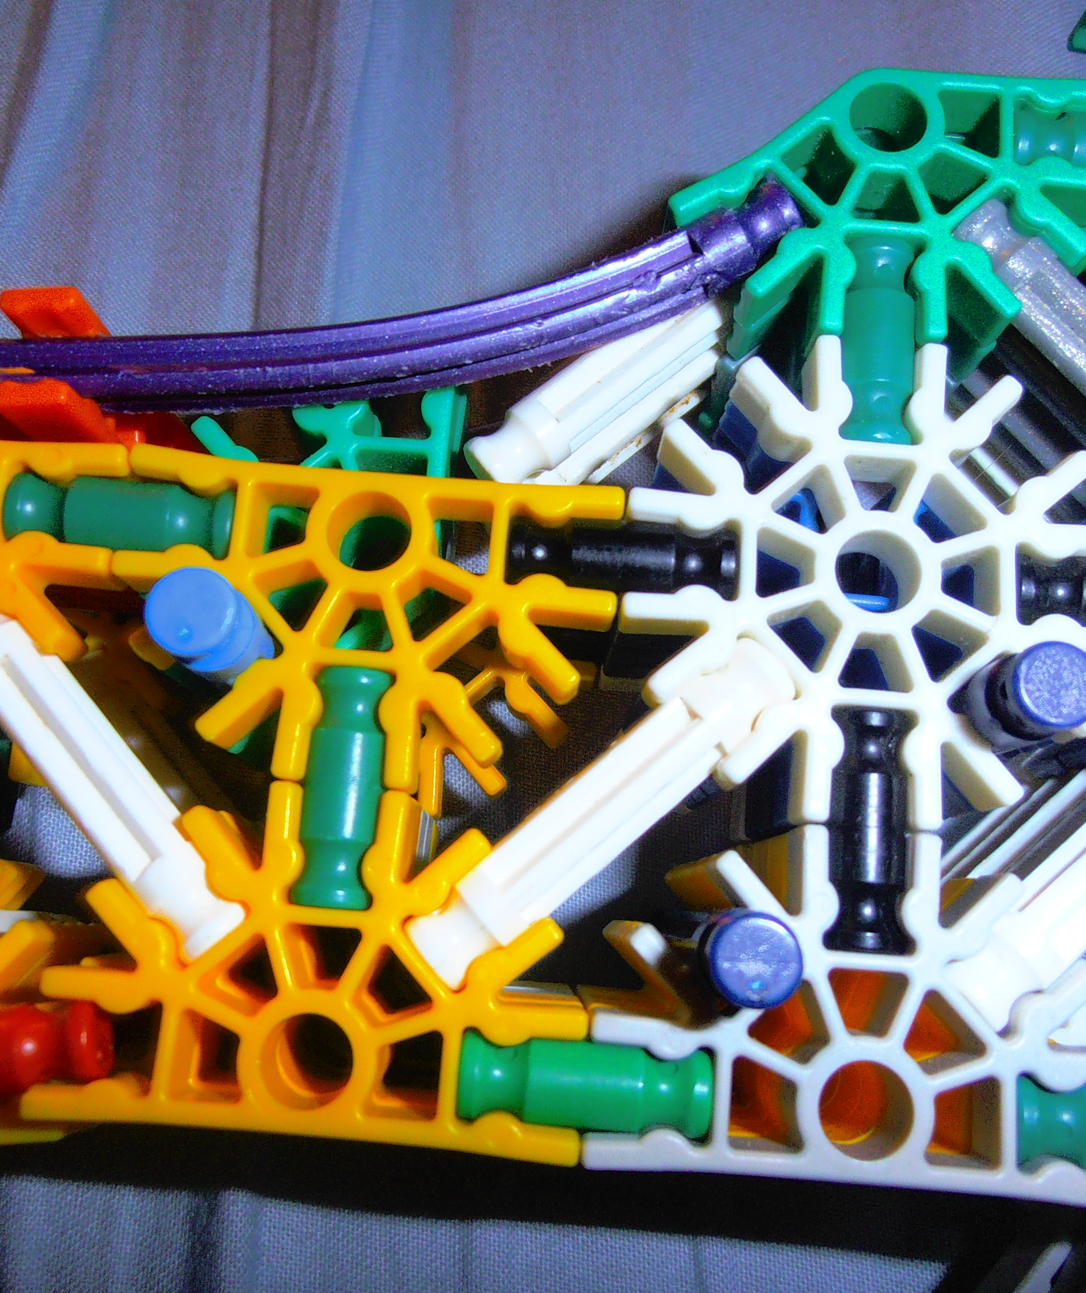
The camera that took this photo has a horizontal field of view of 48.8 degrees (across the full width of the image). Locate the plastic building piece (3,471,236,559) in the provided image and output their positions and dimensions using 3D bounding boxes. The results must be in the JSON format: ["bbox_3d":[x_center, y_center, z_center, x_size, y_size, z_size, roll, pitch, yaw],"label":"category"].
[{"bbox_3d":[-0.031,-0.009,0.091,0.017,0.006,0.006,5,78,1],"label":"plastic building piece"}]

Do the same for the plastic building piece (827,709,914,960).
[{"bbox_3d":[0.023,0.013,0.086,0.006,0.006,0.017,5,78,1],"label":"plastic building piece"}]

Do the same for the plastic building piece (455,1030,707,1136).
[{"bbox_3d":[0.003,0.030,0.083,0.017,0.006,0.006,5,78,1],"label":"plastic building piece"}]

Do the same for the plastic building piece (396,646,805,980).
[{"bbox_3d":[0.004,0.012,0.087,0.032,0.006,0.006,-40,81,-8],"label":"plastic building piece"}]

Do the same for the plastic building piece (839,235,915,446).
[{"bbox_3d":[0.026,-0.023,0.094,0.006,0.006,0.017,5,78,1],"label":"plastic building piece"}]

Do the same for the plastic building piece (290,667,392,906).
[{"bbox_3d":[-0.014,0.010,0.087,0.006,0.006,0.017,5,78,1],"label":"plastic building piece"}]

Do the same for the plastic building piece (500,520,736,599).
[{"bbox_3d":[0.006,-0.006,0.091,0.017,0.006,0.006,5,78,1],"label":"plastic building piece"}]

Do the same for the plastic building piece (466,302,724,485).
[{"bbox_3d":[0.008,-0.024,0.100,0.032,0.006,0.006,-40,81,-8],"label":"plastic building piece"}]

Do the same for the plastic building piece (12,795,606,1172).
[{"bbox_3d":[-0.015,0.022,0.084,0.037,0.006,0.023,5,78,1],"label":"plastic building piece"}]

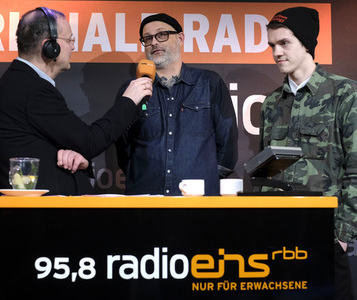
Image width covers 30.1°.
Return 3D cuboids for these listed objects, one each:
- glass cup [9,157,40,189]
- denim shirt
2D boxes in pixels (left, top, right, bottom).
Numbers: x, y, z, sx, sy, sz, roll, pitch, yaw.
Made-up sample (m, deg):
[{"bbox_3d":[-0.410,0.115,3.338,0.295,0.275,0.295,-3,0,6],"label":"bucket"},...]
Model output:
[{"bbox_3d":[-0.492,0.077,2.120,0.092,0.105,0.100,0,-5,0],"label":"glass cup"},{"bbox_3d":[-0.009,0.004,2.846,0.540,0.780,0.330,-1,-5,10],"label":"denim shirt"}]

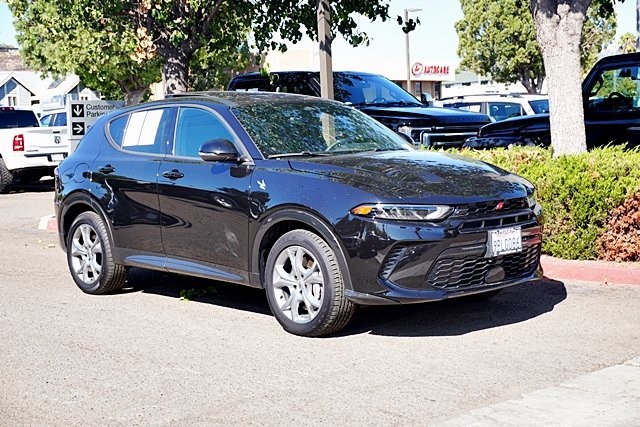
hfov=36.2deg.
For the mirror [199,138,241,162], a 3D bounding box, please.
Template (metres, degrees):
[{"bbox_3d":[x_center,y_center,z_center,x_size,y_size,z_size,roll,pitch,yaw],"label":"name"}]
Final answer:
[{"bbox_3d":[-0.655,-0.403,6.463,0.250,0.165,0.170,-5,6,-42],"label":"mirror"}]

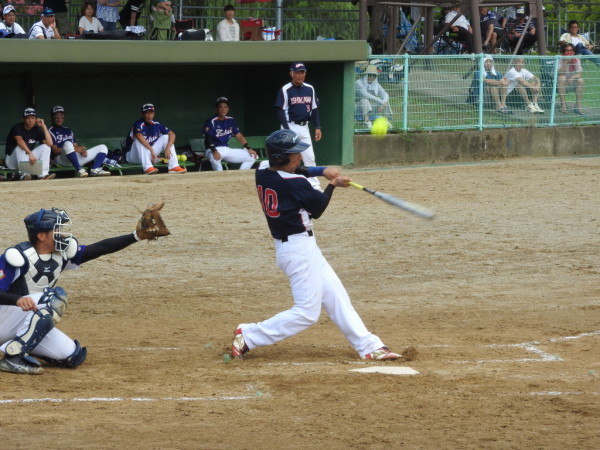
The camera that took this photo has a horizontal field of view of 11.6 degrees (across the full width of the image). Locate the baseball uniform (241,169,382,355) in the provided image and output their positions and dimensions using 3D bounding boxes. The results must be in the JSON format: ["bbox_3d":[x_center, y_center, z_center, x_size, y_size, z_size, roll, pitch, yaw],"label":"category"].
[{"bbox_3d":[0.090,0.244,19.700,0.950,1.300,0.580,-2,4,-25],"label":"baseball uniform"}]

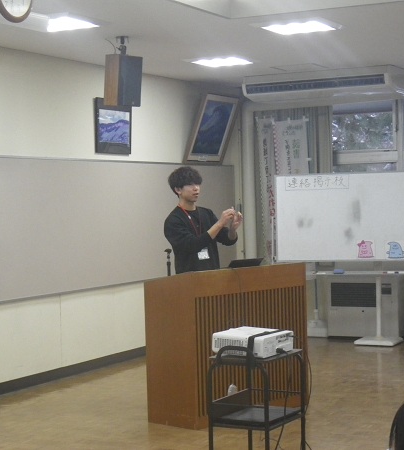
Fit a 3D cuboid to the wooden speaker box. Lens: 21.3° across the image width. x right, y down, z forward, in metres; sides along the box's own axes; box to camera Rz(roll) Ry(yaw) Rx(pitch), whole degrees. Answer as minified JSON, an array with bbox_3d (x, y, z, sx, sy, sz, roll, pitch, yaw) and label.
[{"bbox_3d":[-0.613,-1.125,8.415,0.223,0.386,0.177,-2,8,-42],"label":"wooden speaker box"}]

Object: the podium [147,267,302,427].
[{"bbox_3d":[0.192,0.831,7.793,1.148,1.068,0.493,-2,2,-44],"label":"podium"}]

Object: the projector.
[{"bbox_3d":[0.265,0.607,5.560,0.302,0.101,0.315,2,3,31],"label":"projector"}]

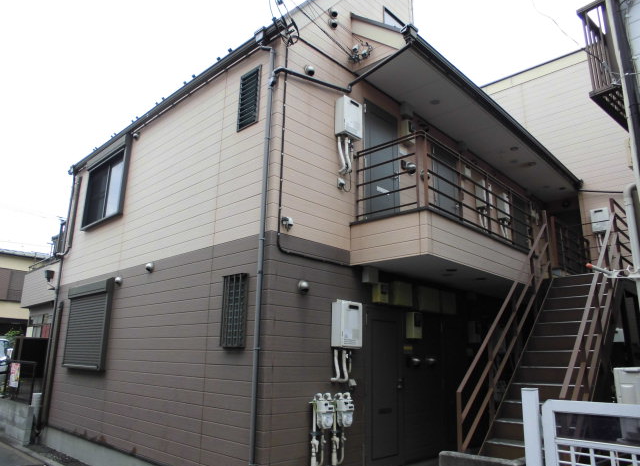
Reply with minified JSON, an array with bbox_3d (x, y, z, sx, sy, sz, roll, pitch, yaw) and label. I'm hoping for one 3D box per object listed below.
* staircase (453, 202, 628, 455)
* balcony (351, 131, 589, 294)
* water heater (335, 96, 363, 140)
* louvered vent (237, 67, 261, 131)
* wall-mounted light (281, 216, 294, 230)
[{"bbox_3d":[3.274,1.208,6.390,0.970,3.900,4.400,-13,-20,43],"label":"staircase"},{"bbox_3d":[2.925,0.228,7.807,1.130,1.475,6.120,-13,-20,43],"label":"balcony"},{"bbox_3d":[0.379,-1.459,6.222,0.160,0.540,0.355,-13,-20,43],"label":"water heater"},{"bbox_3d":[-0.840,-1.625,5.828,0.395,0.760,0.070,-13,-20,43],"label":"louvered vent"},{"bbox_3d":[-0.345,-0.115,5.174,0.100,0.130,0.090,-13,-20,43],"label":"wall-mounted light"}]

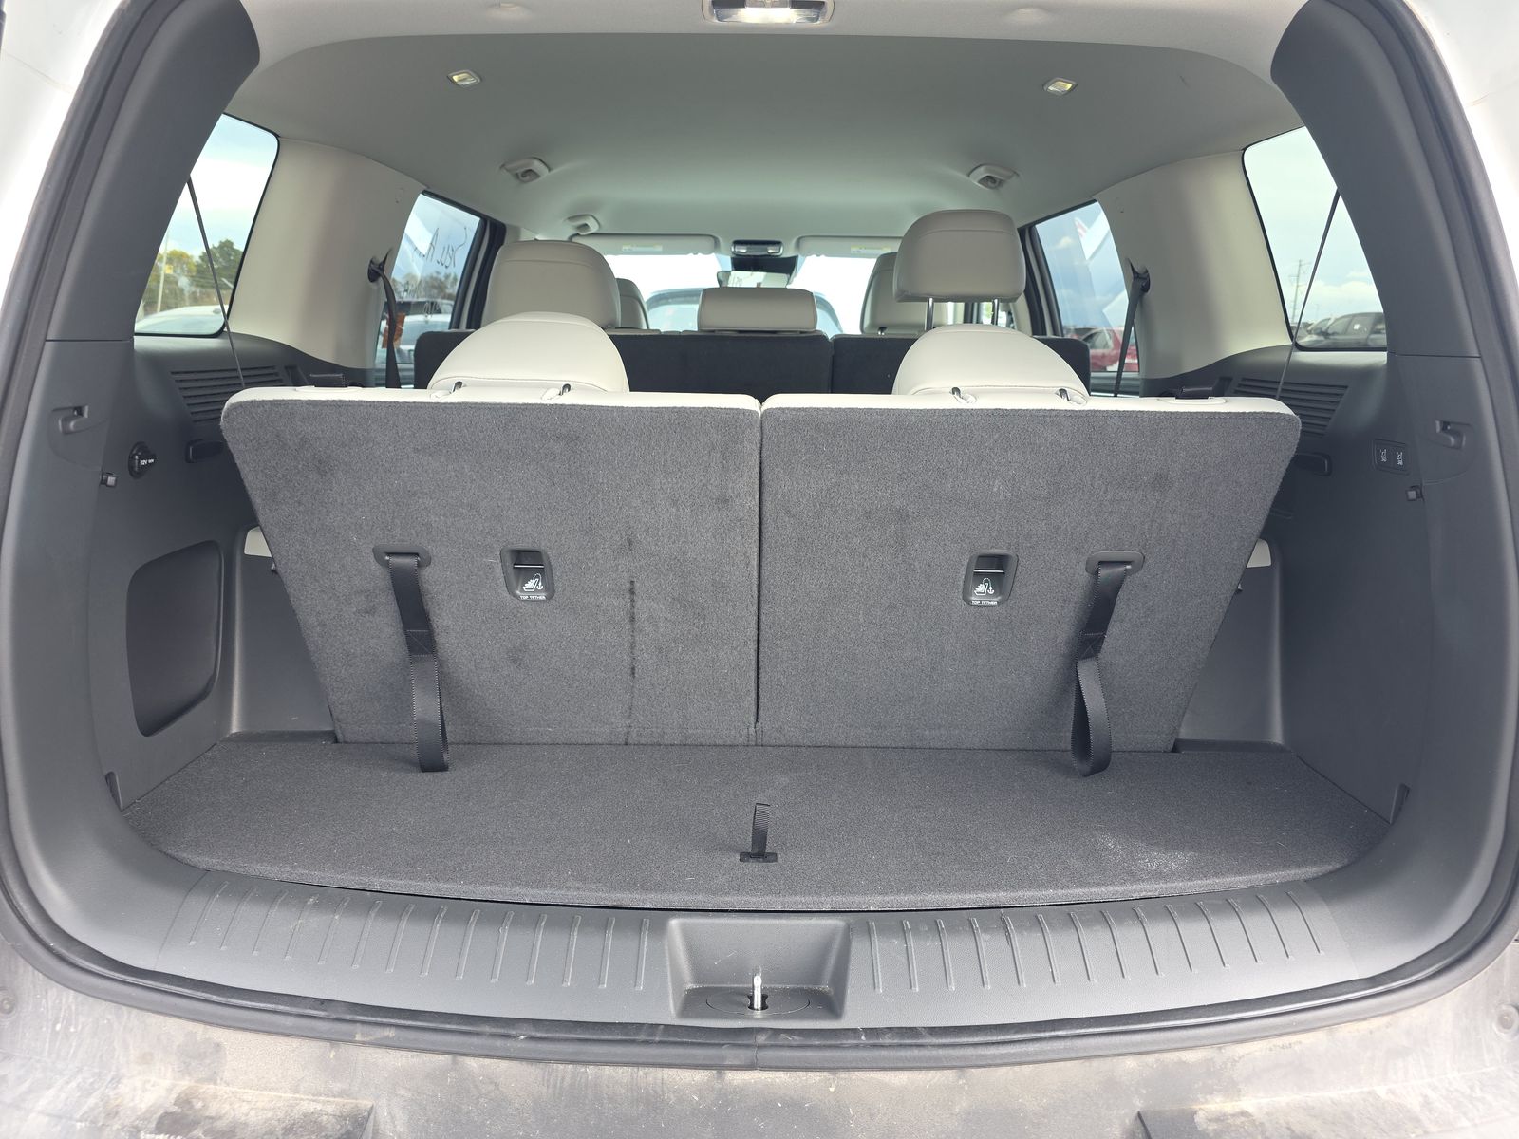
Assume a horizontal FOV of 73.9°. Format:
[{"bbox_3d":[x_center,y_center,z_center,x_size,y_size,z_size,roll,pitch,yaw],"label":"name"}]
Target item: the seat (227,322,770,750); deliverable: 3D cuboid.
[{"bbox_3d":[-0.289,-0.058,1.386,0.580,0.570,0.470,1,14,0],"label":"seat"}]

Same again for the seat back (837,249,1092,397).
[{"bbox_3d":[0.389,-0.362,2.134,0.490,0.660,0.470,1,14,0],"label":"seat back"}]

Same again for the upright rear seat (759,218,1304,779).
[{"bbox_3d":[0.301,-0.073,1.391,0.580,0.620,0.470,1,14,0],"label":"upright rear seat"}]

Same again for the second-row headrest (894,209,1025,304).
[{"bbox_3d":[0.391,-0.601,1.942,0.260,0.185,0.140,1,14,0],"label":"second-row headrest"}]

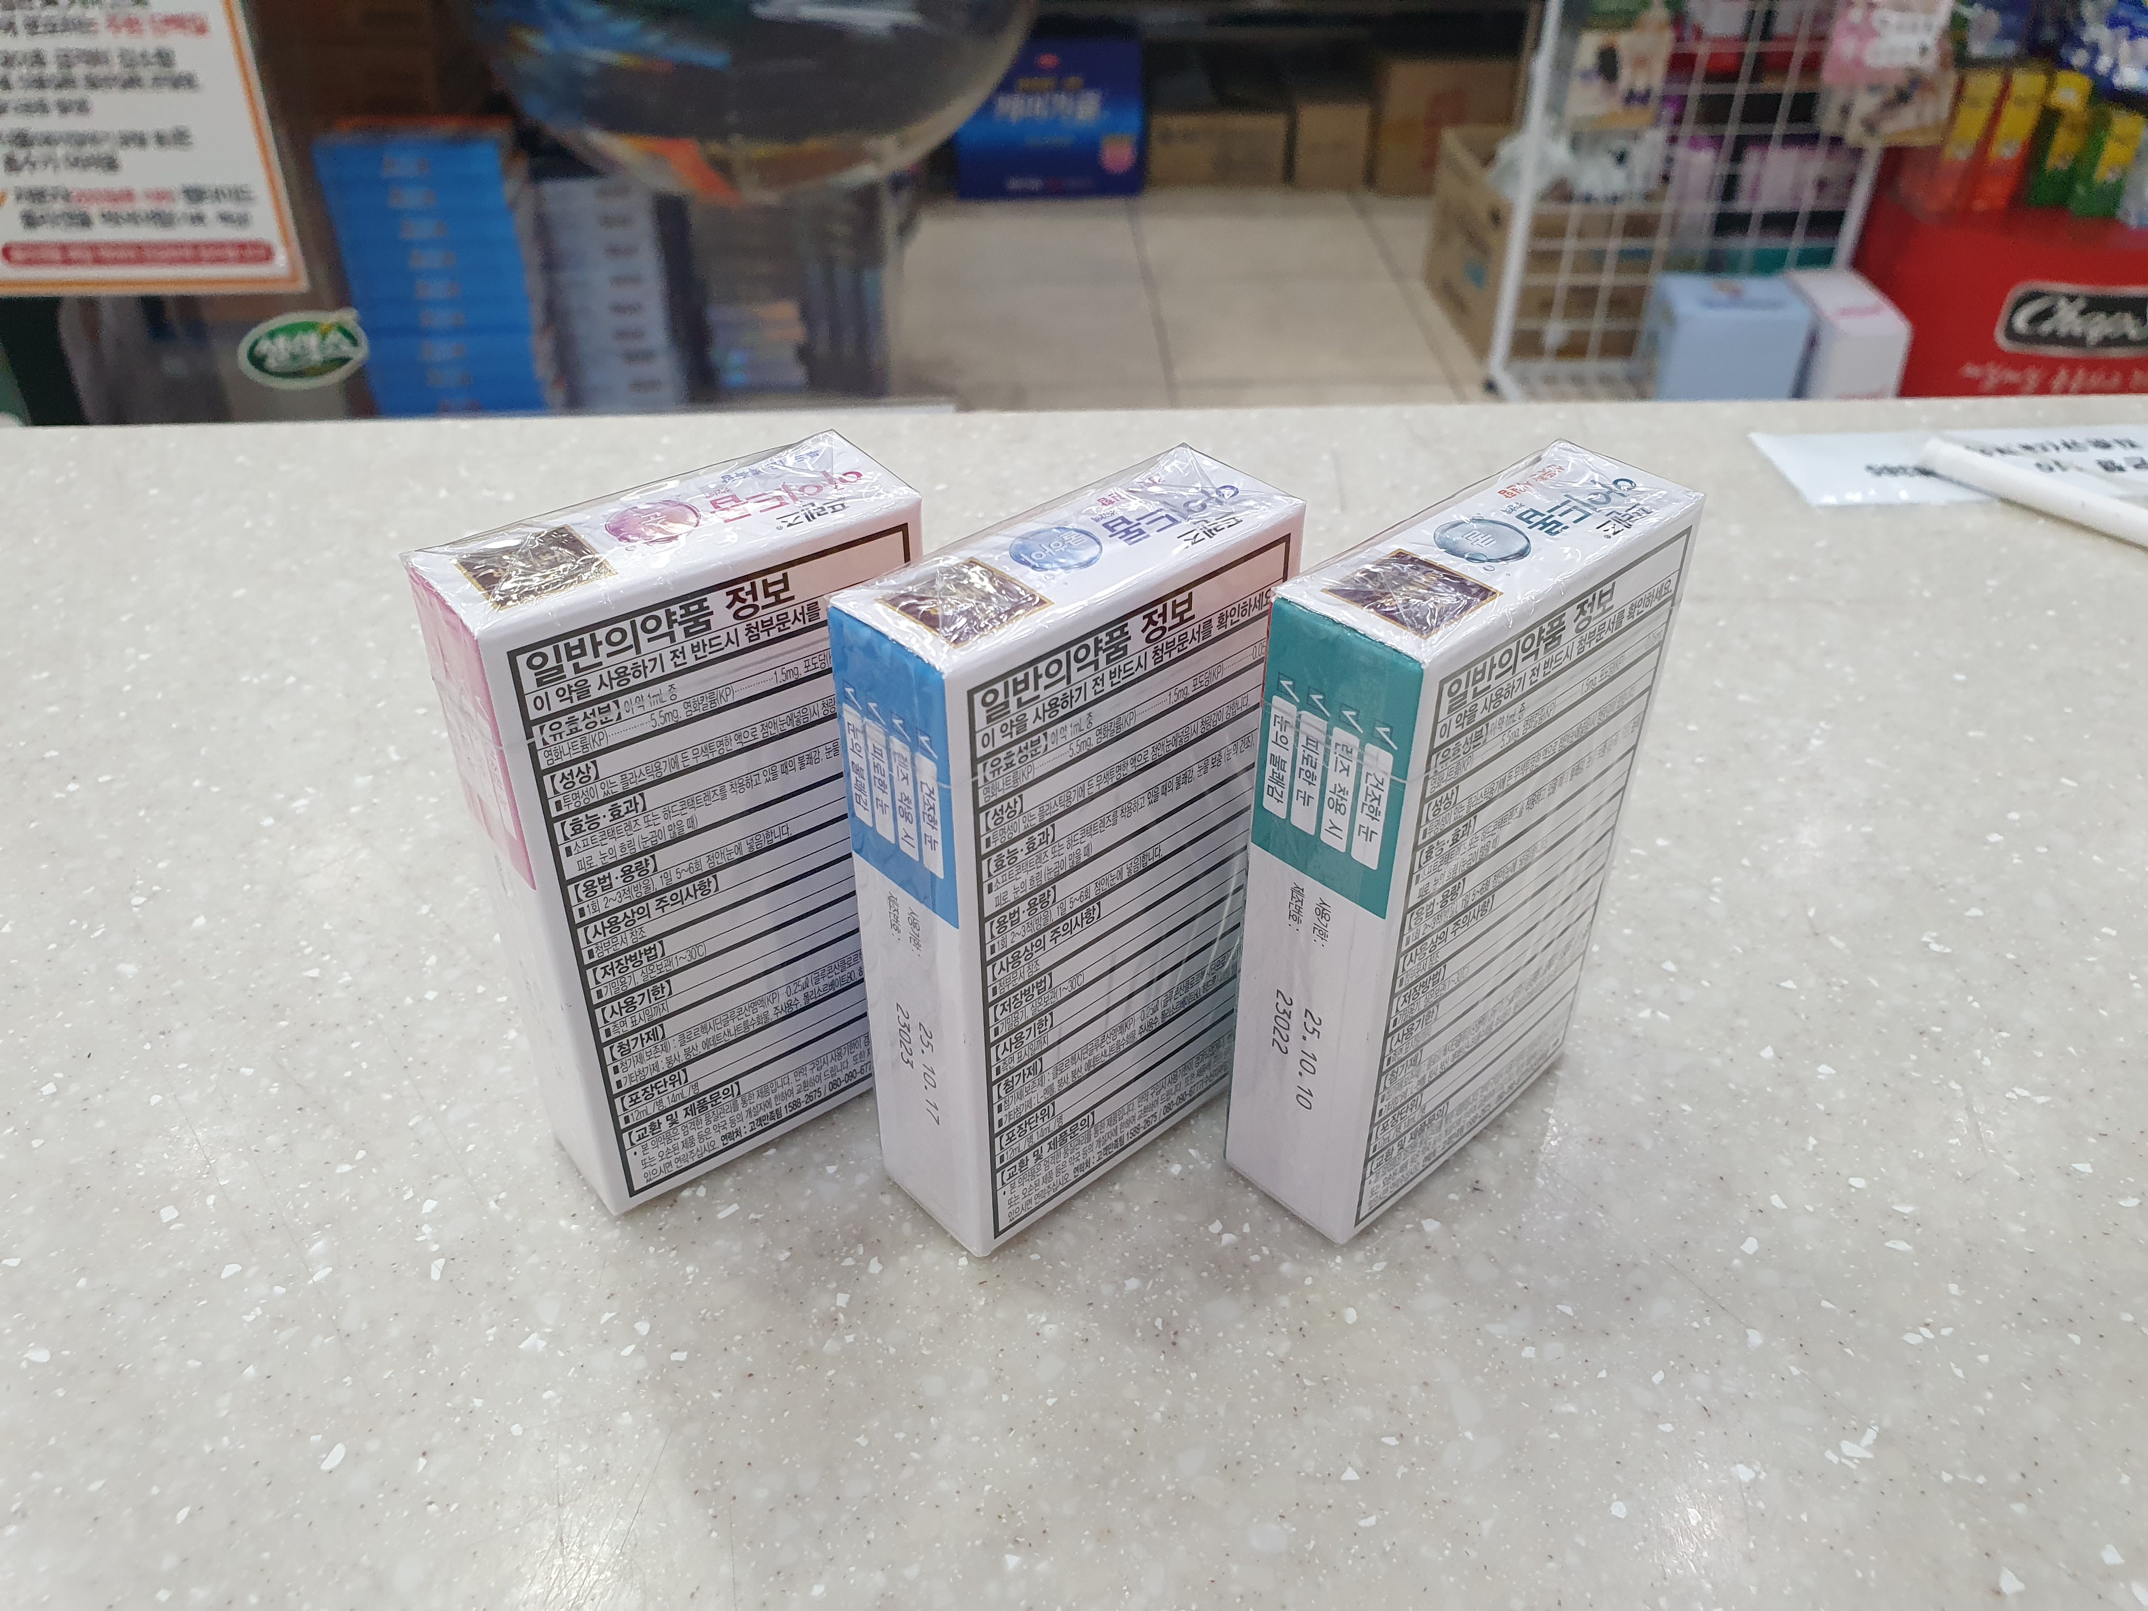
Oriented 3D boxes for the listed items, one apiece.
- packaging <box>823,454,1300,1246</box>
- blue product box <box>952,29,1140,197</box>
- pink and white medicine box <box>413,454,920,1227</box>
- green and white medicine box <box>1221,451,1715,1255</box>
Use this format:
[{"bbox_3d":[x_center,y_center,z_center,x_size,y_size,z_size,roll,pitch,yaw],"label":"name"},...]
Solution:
[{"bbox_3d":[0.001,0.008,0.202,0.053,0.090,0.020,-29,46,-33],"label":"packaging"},{"bbox_3d":[-0.049,-1.314,3.040,0.355,0.284,0.160,-2,37,-3],"label":"blue product box"},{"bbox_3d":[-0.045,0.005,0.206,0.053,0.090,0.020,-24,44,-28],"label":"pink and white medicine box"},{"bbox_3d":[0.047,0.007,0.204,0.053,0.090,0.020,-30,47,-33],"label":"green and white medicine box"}]

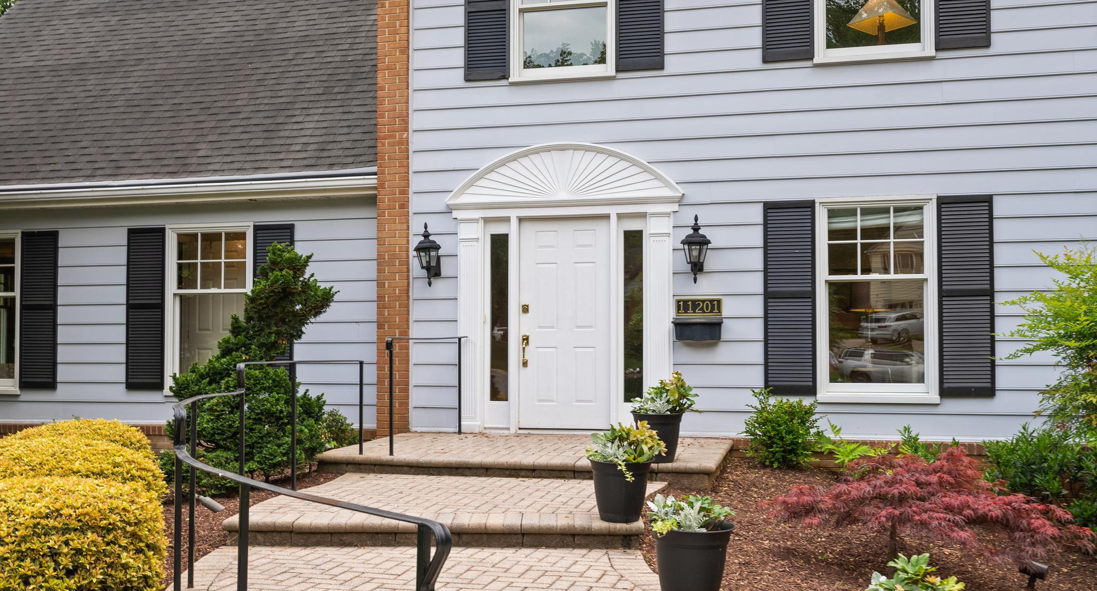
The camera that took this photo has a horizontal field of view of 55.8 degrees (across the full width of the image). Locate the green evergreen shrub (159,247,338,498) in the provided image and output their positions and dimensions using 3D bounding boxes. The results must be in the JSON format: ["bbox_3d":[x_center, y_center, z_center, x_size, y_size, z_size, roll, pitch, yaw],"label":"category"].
[{"bbox_3d":[-2.400,0.537,8.350,1.360,1.920,1.280,-1,-2,13],"label":"green evergreen shrub"}]

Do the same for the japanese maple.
[{"bbox_3d":[2.045,1.139,5.550,1.700,0.680,1.420,-1,-2,13],"label":"japanese maple"}]

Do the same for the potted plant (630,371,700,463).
[{"bbox_3d":[0.852,0.884,7.600,0.510,0.660,0.450,-1,-2,13],"label":"potted plant"}]

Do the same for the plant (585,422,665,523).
[{"bbox_3d":[0.444,1.013,6.000,0.460,0.565,0.430,-1,-2,13],"label":"plant"}]

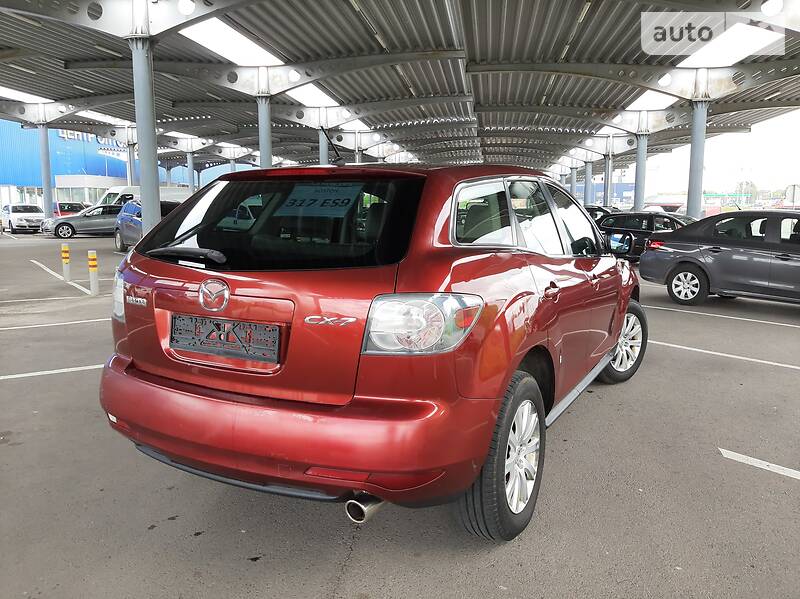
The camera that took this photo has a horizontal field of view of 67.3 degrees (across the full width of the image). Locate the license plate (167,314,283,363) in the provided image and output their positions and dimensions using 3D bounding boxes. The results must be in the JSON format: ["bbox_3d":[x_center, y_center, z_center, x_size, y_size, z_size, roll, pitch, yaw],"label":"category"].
[{"bbox_3d":[-0.651,0.142,2.205,0.530,0.130,0.025,5,9,29],"label":"license plate"}]

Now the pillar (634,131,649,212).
[{"bbox_3d":[9.834,-4.421,24.559,0.390,4.730,0.390,2,8,8],"label":"pillar"}]

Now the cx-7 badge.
[{"bbox_3d":[-0.226,0.067,1.959,0.205,0.040,0.012,4,9,21],"label":"cx-7 badge"}]

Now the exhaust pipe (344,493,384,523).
[{"bbox_3d":[-0.106,0.712,2.124,0.090,0.090,0.200,5,9,29],"label":"exhaust pipe"}]

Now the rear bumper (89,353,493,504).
[{"bbox_3d":[-0.577,0.464,2.393,1.840,0.420,0.550,5,9,29],"label":"rear bumper"}]

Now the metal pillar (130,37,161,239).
[{"bbox_3d":[-5.156,-2.845,12.325,0.390,4.730,0.390,2,8,8],"label":"metal pillar"}]

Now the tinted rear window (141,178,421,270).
[{"bbox_3d":[-0.502,-0.338,2.391,1.300,0.520,0.130,5,-33,29],"label":"tinted rear window"}]

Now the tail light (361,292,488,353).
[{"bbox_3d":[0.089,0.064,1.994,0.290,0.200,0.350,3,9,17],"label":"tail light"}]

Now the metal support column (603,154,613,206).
[{"bbox_3d":[10.979,-5.438,31.687,0.390,4.730,0.390,2,8,8],"label":"metal support column"}]

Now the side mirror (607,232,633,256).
[{"bbox_3d":[1.515,-0.375,4.123,0.210,0.175,0.120,5,9,29],"label":"side mirror"}]

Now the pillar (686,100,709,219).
[{"bbox_3d":[8.924,-3.487,18.028,0.390,4.730,0.390,2,8,8],"label":"pillar"}]

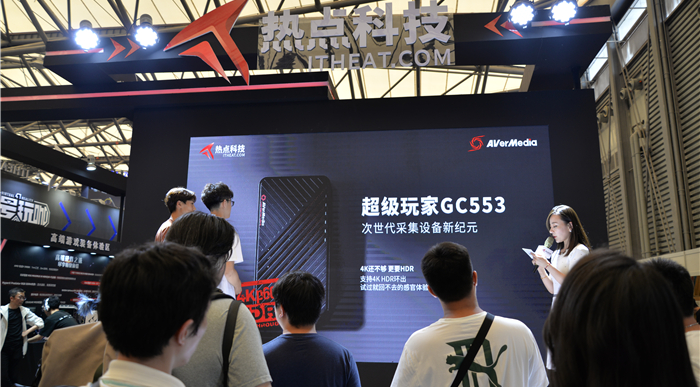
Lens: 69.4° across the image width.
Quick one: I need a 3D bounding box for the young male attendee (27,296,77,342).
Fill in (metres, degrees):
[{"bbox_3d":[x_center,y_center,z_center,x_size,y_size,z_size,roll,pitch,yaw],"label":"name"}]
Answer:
[{"bbox_3d":[-4.001,2.120,6.865,0.660,1.400,0.480,-4,-12,21],"label":"young male attendee"}]

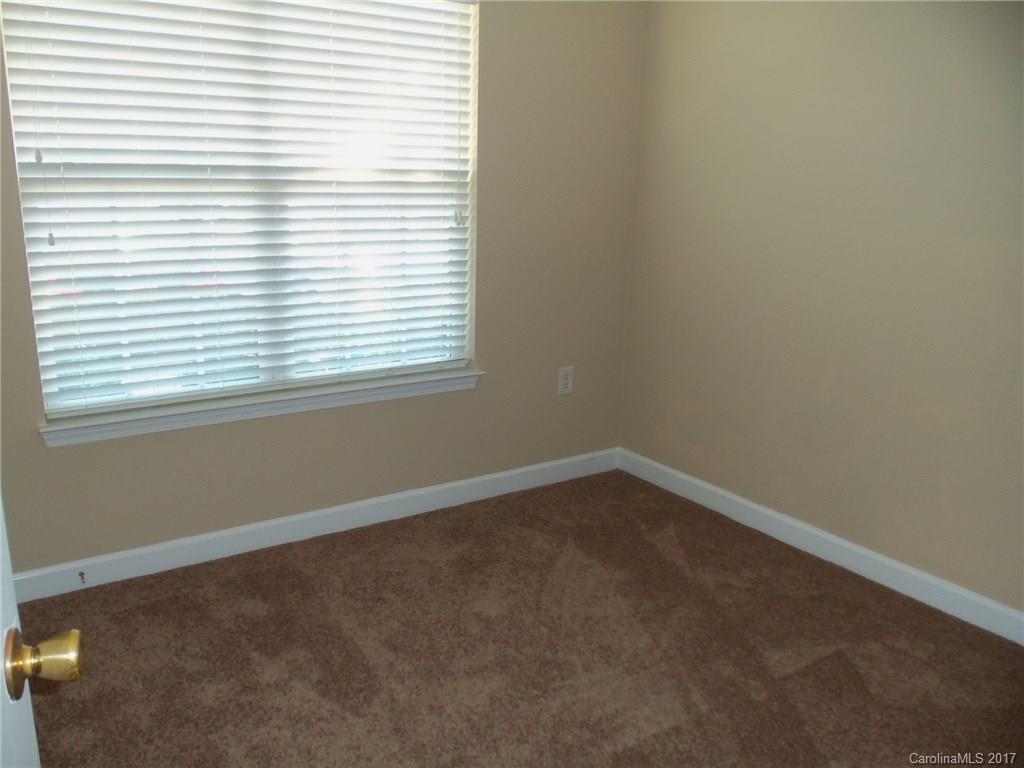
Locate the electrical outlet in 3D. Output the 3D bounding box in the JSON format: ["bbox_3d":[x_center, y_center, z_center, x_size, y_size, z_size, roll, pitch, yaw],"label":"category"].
[{"bbox_3d":[0.240,-0.015,3.771,0.071,0.115,0.009,-8,17,-34],"label":"electrical outlet"}]

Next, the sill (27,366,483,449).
[{"bbox_3d":[-0.798,0.064,3.084,1.601,0.075,0.090,-8,17,-34],"label":"sill"}]

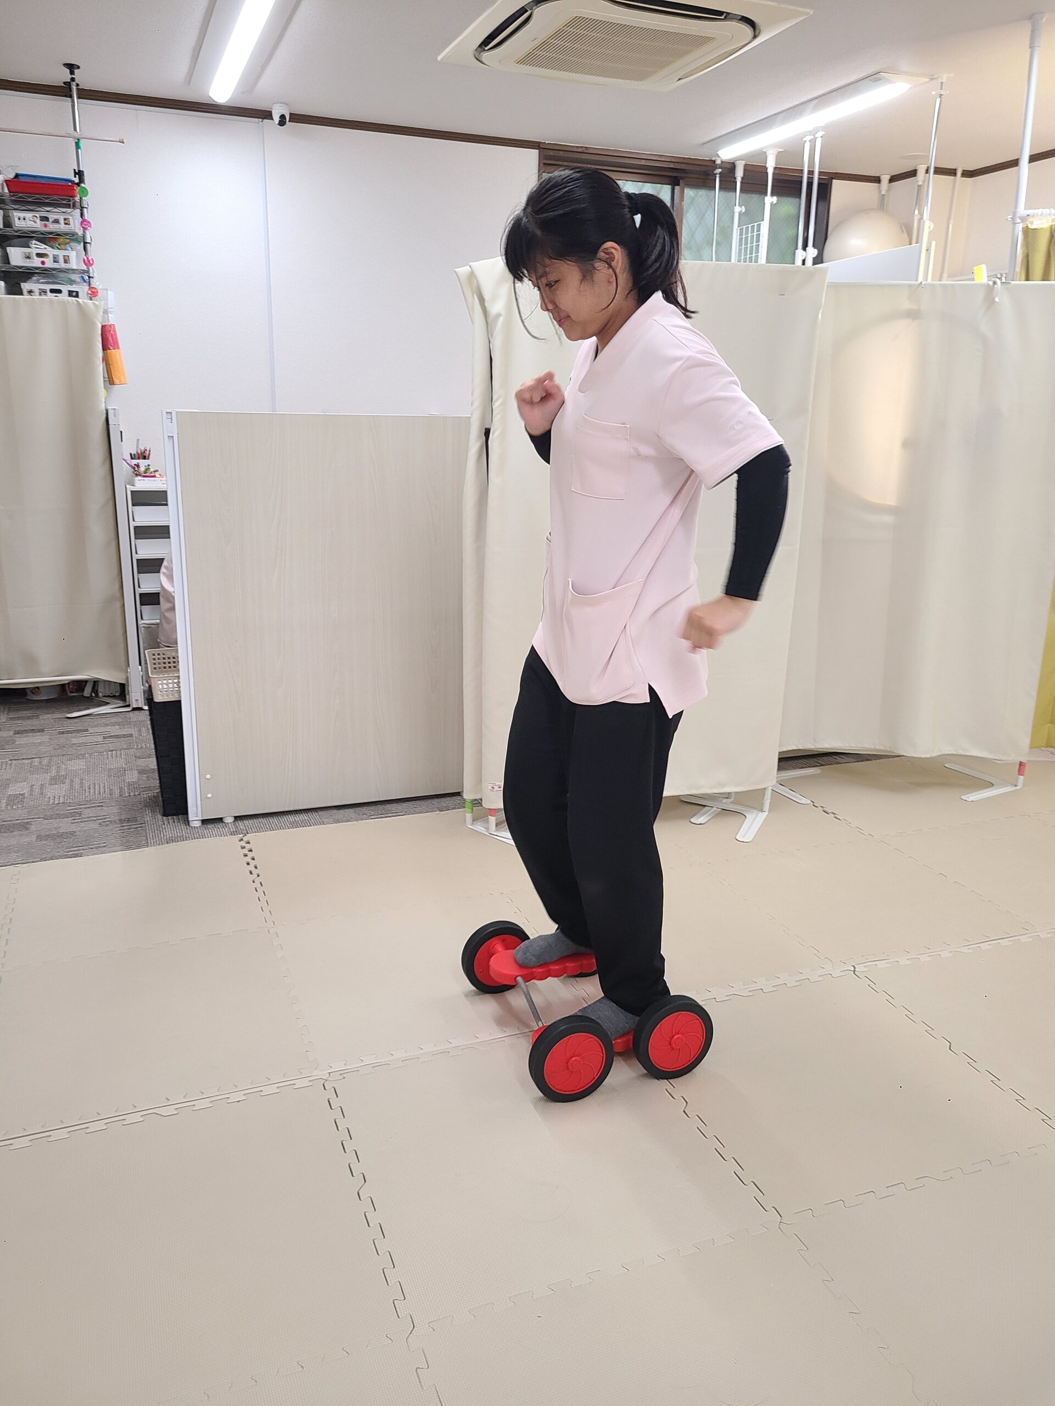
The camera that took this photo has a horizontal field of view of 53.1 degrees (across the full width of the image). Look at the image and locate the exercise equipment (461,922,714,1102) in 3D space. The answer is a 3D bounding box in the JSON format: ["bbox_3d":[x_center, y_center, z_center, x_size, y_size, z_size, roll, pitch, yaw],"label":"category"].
[{"bbox_3d":[0.110,0.595,2.156,0.367,0.157,0.438,-5,16,-20],"label":"exercise equipment"}]

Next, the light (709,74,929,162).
[{"bbox_3d":[1.219,-2.534,4.615,0.230,0.060,1.250,-5,16,-20],"label":"light"}]

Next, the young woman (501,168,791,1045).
[{"bbox_3d":[0.149,-0.126,1.929,0.420,1.560,0.520,-12,20,-39],"label":"young woman"}]

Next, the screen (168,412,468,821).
[{"bbox_3d":[-0.576,-0.252,3.229,0.930,1.210,0.040,-5,16,-20],"label":"screen"}]

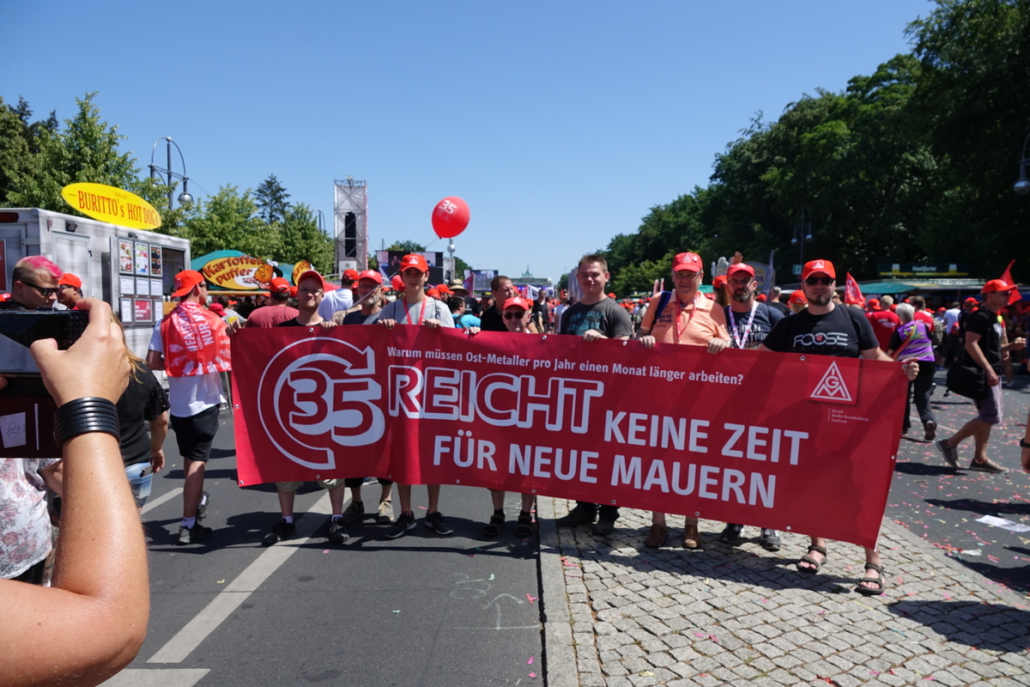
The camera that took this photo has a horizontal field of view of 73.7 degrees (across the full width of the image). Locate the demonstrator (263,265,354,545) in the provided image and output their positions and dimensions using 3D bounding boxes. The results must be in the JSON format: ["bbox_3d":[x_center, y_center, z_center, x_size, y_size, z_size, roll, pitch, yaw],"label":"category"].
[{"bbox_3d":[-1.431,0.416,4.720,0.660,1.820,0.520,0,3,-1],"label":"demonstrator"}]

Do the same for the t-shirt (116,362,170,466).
[{"bbox_3d":[-1.973,0.321,3.450,0.560,0.620,0.360,-1,3,-15],"label":"t-shirt"}]

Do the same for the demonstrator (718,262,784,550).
[{"bbox_3d":[1.466,0.386,4.303,0.520,1.790,0.400,2,4,16],"label":"demonstrator"}]

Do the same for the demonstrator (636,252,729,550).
[{"bbox_3d":[1.029,0.347,4.210,0.600,1.830,0.460,2,4,16],"label":"demonstrator"}]

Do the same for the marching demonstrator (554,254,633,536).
[{"bbox_3d":[0.518,0.326,4.530,0.560,1.820,0.460,1,4,12],"label":"marching demonstrator"}]

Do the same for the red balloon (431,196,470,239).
[{"bbox_3d":[-0.494,-0.974,5.300,0.300,0.340,0.300,23,3,8],"label":"red balloon"}]

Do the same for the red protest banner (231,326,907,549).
[{"bbox_3d":[0.150,0.493,4.200,3.950,1.070,0.420,1,4,12],"label":"red protest banner"}]

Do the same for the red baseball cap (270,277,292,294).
[{"bbox_3d":[-2.127,-0.521,6.220,0.180,0.150,0.260,-2,4,-34],"label":"red baseball cap"}]

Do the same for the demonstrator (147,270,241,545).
[{"bbox_3d":[-2.263,0.406,4.820,0.620,1.830,0.550,2,4,25],"label":"demonstrator"}]

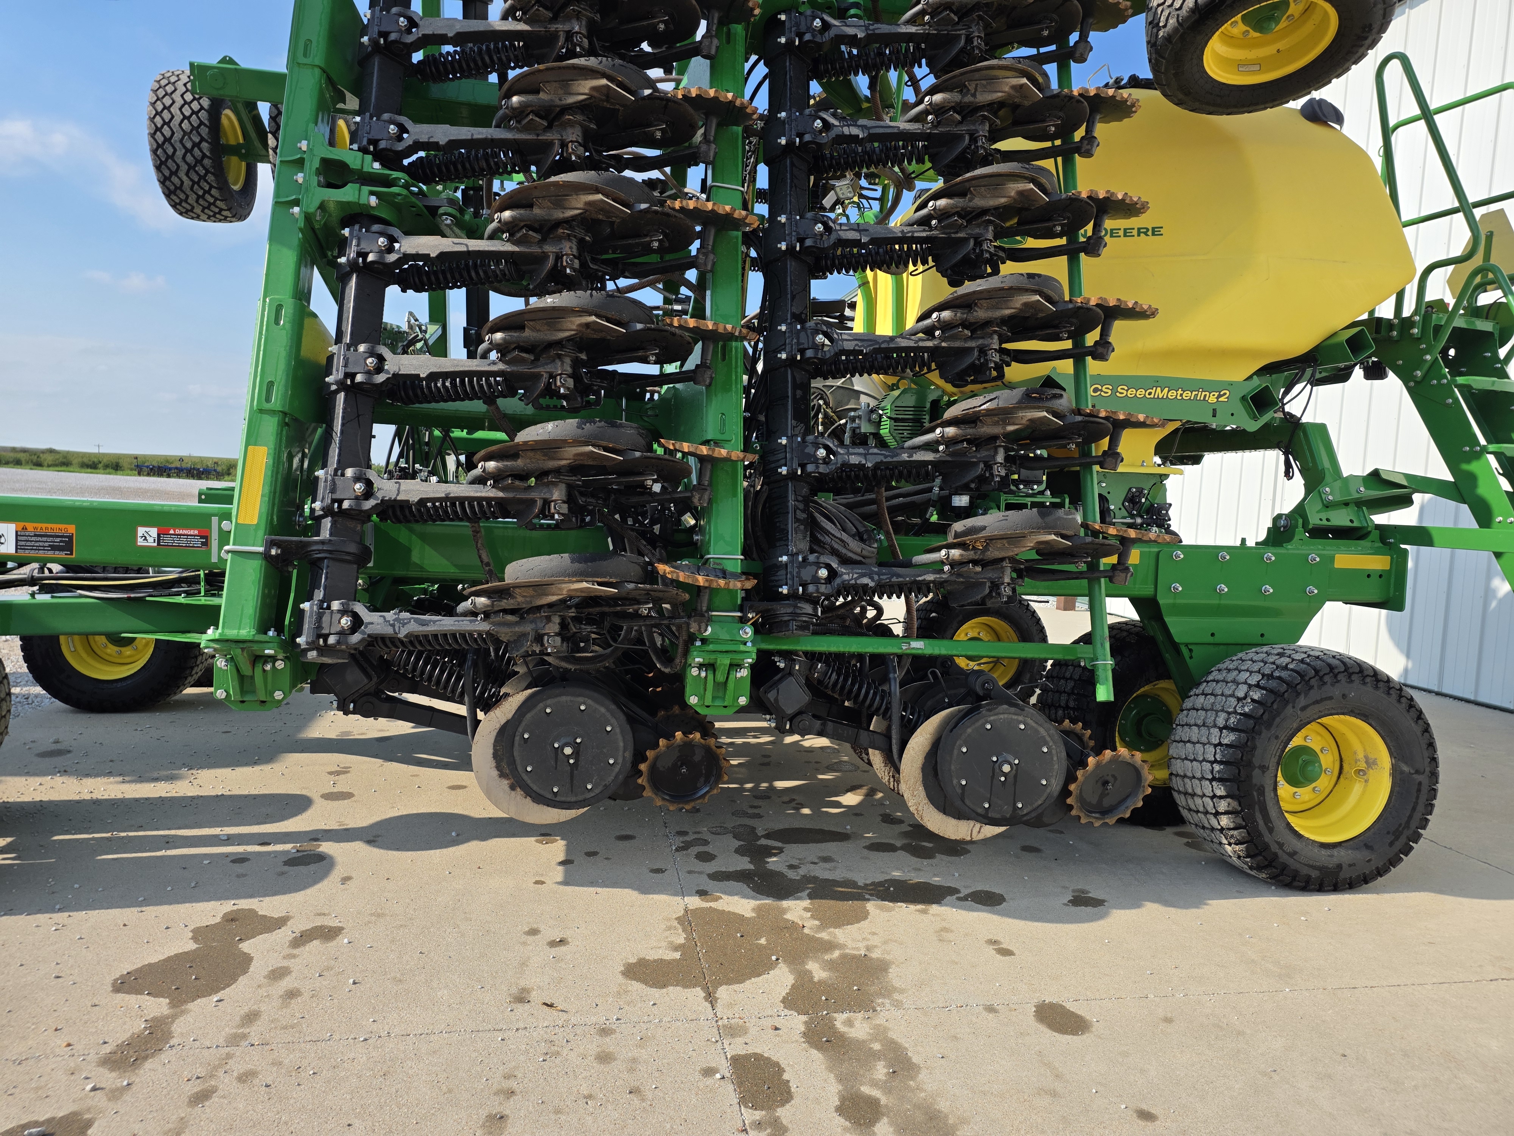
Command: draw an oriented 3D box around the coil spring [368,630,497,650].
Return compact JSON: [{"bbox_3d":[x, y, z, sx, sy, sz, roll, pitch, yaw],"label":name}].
[{"bbox_3d":[-0.945,0.190,2.922,0.414,0.092,0.092,-2,-13,11],"label":"coil spring"}]

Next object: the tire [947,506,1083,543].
[{"bbox_3d":[0.799,-0.096,3.142,0.400,0.105,0.400,2,-9,-10],"label":"tire"}]

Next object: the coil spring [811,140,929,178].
[{"bbox_3d":[0.383,-1.427,3.501,0.414,0.092,0.092,-2,-13,11],"label":"coil spring"}]

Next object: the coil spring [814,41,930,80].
[{"bbox_3d":[0.381,-1.804,3.591,0.410,0.094,0.094,-3,-12,10],"label":"coil spring"}]

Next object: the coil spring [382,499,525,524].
[{"bbox_3d":[-0.943,-0.183,3.004,0.414,0.092,0.092,-2,-13,11],"label":"coil spring"}]

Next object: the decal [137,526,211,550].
[{"bbox_3d":[-2.319,-0.118,4.000,0.266,0.077,0.003,3,4,-9],"label":"decal"}]

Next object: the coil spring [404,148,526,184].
[{"bbox_3d":[-0.935,-1.299,3.248,0.414,0.092,0.092,-2,-13,11],"label":"coil spring"}]

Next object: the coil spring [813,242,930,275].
[{"bbox_3d":[0.376,-1.059,3.430,0.410,0.094,0.094,-3,-12,10],"label":"coil spring"}]

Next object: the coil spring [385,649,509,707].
[{"bbox_3d":[-0.994,0.361,3.252,0.400,0.094,0.094,29,1,-10],"label":"coil spring"}]

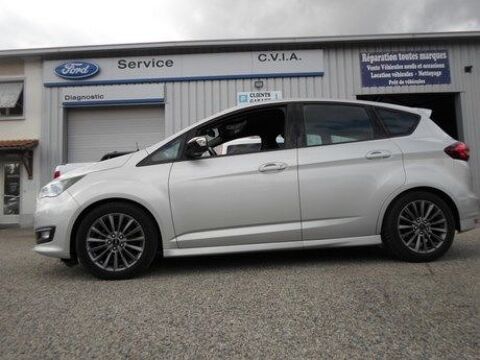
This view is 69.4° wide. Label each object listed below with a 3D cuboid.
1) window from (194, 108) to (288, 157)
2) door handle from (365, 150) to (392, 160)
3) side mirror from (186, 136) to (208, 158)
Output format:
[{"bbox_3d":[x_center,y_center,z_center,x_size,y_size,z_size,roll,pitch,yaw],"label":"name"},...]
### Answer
[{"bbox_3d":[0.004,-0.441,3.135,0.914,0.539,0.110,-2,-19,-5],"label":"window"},{"bbox_3d":[1.244,-0.220,3.103,0.235,0.080,0.055,-2,-5,-6],"label":"door handle"},{"bbox_3d":[-0.354,-0.272,2.902,0.170,0.180,0.240,-2,-5,-6],"label":"side mirror"}]

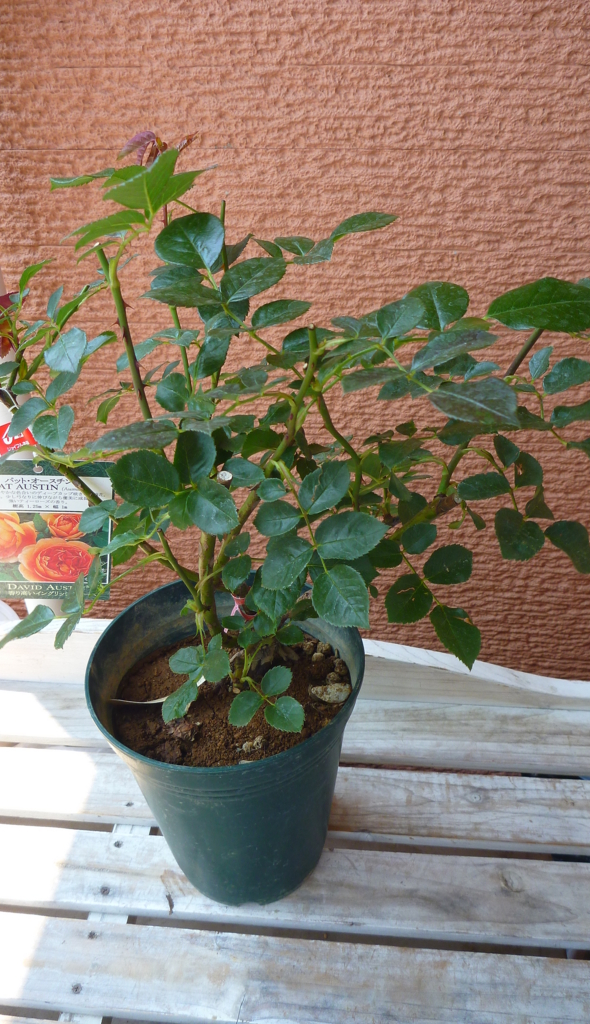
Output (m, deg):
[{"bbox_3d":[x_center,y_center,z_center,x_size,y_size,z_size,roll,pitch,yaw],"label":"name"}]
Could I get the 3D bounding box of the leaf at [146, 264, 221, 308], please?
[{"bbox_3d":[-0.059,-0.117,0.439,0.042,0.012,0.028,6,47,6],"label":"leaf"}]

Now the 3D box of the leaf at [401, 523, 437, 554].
[{"bbox_3d":[0.077,0.016,0.512,0.026,0.007,0.019,-36,76,-1],"label":"leaf"}]

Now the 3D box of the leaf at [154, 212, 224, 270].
[{"bbox_3d":[-0.058,-0.147,0.450,0.039,0.008,0.050,-27,59,-7],"label":"leaf"}]

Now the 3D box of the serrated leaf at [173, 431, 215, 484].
[{"bbox_3d":[-0.053,-0.029,0.441,0.023,0.007,0.031,-7,70,-6],"label":"serrated leaf"}]

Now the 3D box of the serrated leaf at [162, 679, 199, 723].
[{"bbox_3d":[-0.079,0.131,0.577,0.019,0.006,0.037,27,68,40],"label":"serrated leaf"}]

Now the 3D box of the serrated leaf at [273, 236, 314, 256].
[{"bbox_3d":[0.001,-0.141,0.438,0.019,0.005,0.027,-15,43,-13],"label":"serrated leaf"}]

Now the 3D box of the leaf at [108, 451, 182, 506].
[{"bbox_3d":[-0.088,-0.019,0.479,0.043,0.008,0.031,20,79,-5],"label":"leaf"}]

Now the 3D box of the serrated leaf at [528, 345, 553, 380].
[{"bbox_3d":[0.133,-0.079,0.446,0.011,0.005,0.022,31,90,35],"label":"serrated leaf"}]

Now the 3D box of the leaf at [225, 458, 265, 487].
[{"bbox_3d":[-0.033,-0.024,0.519,0.028,0.005,0.021,14,55,13],"label":"leaf"}]

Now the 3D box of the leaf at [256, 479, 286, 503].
[{"bbox_3d":[-0.014,-0.013,0.485,0.017,0.014,0.006,-2,-9,-1],"label":"leaf"}]

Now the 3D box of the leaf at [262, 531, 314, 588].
[{"bbox_3d":[-0.008,0.030,0.525,0.042,0.007,0.033,-39,72,-20],"label":"leaf"}]

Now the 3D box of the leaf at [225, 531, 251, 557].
[{"bbox_3d":[-0.033,0.020,0.513,0.016,0.005,0.019,-7,36,16],"label":"leaf"}]

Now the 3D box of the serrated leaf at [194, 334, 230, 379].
[{"bbox_3d":[-0.047,-0.088,0.469,0.032,0.017,0.010,-54,20,-8],"label":"serrated leaf"}]

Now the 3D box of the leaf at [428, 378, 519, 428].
[{"bbox_3d":[0.087,-0.053,0.402,0.049,0.008,0.031,28,66,26],"label":"leaf"}]

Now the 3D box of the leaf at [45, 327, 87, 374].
[{"bbox_3d":[-0.125,-0.089,0.456,0.025,0.006,0.031,-22,70,-15],"label":"leaf"}]

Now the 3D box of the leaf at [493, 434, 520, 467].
[{"bbox_3d":[0.130,-0.038,0.511,0.021,0.009,0.030,26,40,-23],"label":"leaf"}]

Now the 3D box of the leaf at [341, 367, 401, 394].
[{"bbox_3d":[0.039,-0.067,0.422,0.034,0.005,0.018,-13,40,5],"label":"leaf"}]

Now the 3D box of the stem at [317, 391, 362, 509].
[{"bbox_3d":[0.027,-0.036,0.502,0.014,0.090,0.010,-14,38,7],"label":"stem"}]

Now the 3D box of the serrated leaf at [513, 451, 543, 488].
[{"bbox_3d":[0.147,-0.024,0.524,0.019,0.006,0.028,26,60,8],"label":"serrated leaf"}]

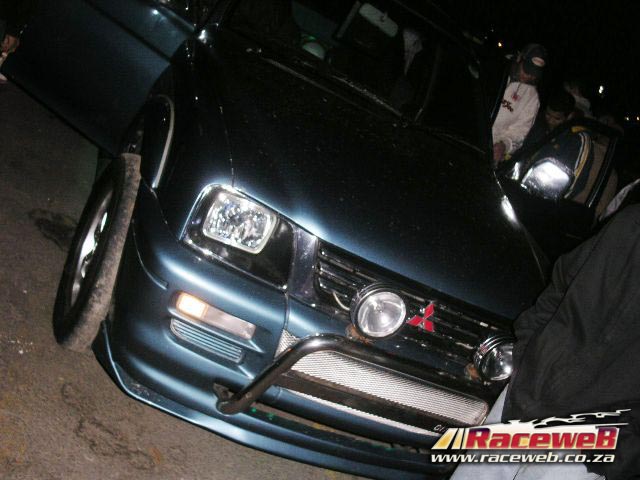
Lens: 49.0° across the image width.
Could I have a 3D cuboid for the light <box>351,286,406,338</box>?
[{"bbox_3d":[0.161,0.190,1.971,0.150,0.150,0.090,21,16,-22],"label":"light"}]

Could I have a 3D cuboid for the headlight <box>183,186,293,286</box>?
[{"bbox_3d":[-0.219,-0.015,2.014,0.320,0.160,0.155,24,19,-15],"label":"headlight"}]

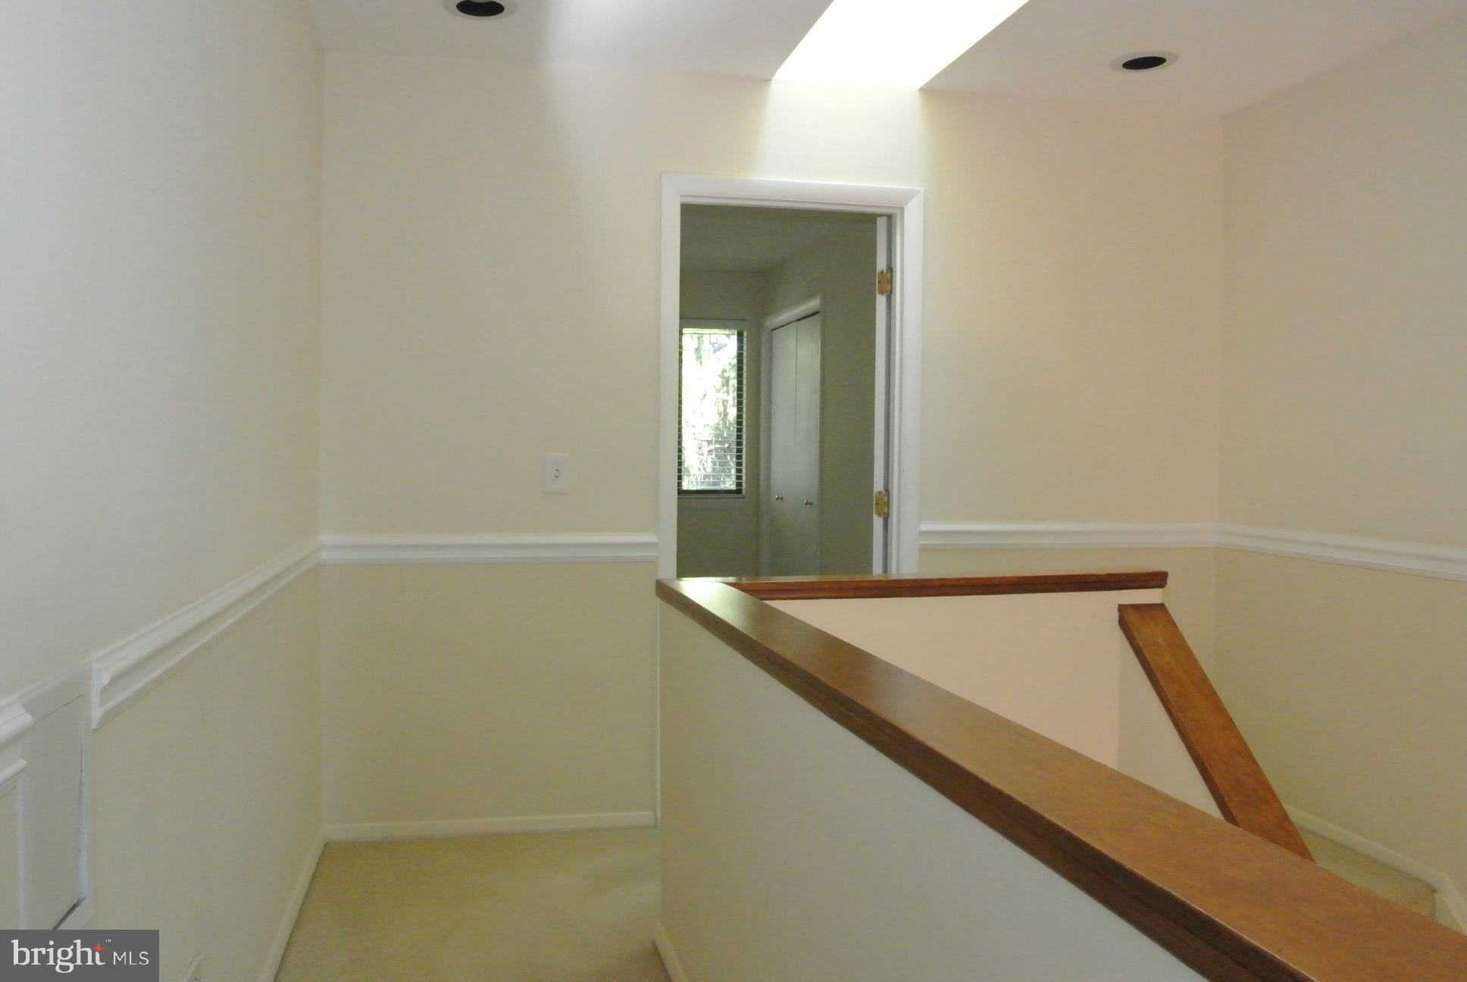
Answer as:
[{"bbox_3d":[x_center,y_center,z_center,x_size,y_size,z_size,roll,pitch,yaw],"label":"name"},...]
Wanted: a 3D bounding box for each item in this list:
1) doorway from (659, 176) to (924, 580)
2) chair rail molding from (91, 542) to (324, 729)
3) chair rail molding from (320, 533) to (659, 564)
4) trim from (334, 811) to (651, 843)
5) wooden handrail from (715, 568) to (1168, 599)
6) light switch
[{"bbox_3d":[0.183,0.040,3.687,0.880,2.110,0.131,0,2,-10],"label":"doorway"},{"bbox_3d":[-1.008,0.213,2.368,0.027,0.095,2.079,0,2,-13],"label":"chair rail molding"},{"bbox_3d":[-0.750,0.181,3.457,1.039,0.095,0.027,0,2,-10],"label":"chair rail molding"},{"bbox_3d":[-0.755,1.067,3.491,1.019,0.052,0.015,0,2,-10],"label":"trim"},{"bbox_3d":[0.553,0.243,2.915,1.317,0.044,0.123,0,2,-17],"label":"wooden handrail"},{"bbox_3d":[-0.557,-0.055,3.491,0.076,0.122,0.012,0,2,-10],"label":"light switch"}]

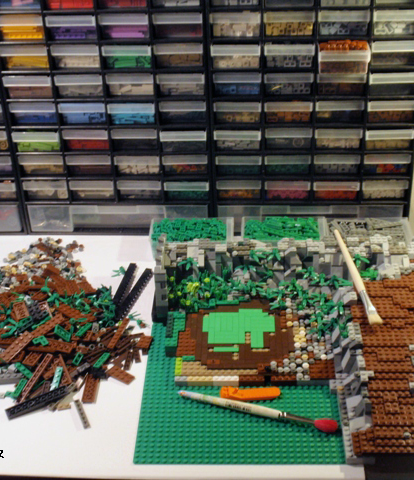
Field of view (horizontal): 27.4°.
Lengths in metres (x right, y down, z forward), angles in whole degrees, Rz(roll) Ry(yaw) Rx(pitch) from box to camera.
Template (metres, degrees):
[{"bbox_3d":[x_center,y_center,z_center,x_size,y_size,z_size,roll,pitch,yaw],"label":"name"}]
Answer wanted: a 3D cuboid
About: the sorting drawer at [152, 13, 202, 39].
[{"bbox_3d":[-0.036,-0.333,1.240,0.070,0.039,0.138,0,32,4],"label":"sorting drawer"}]

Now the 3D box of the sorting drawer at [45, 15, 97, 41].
[{"bbox_3d":[-0.183,-0.331,1.243,0.069,0.037,0.137,0,33,4],"label":"sorting drawer"}]

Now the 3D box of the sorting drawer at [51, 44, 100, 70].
[{"bbox_3d":[-0.181,-0.295,1.268,0.069,0.037,0.137,0,33,4],"label":"sorting drawer"}]

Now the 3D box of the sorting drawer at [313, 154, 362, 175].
[{"bbox_3d":[0.203,-0.147,1.345,0.068,0.038,0.135,0,33,4],"label":"sorting drawer"}]

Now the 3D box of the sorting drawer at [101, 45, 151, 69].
[{"bbox_3d":[-0.107,-0.295,1.262,0.069,0.037,0.137,0,33,4],"label":"sorting drawer"}]

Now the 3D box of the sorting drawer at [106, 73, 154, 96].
[{"bbox_3d":[-0.107,-0.260,1.293,0.070,0.039,0.138,0,32,4],"label":"sorting drawer"}]

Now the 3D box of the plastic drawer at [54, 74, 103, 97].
[{"bbox_3d":[-0.182,-0.260,1.301,0.070,0.037,0.138,0,32,4],"label":"plastic drawer"}]

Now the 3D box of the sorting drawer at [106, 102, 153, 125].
[{"bbox_3d":[-0.107,-0.225,1.322,0.069,0.037,0.134,0,33,5],"label":"sorting drawer"}]

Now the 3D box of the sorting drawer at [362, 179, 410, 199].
[{"bbox_3d":[0.276,-0.110,1.357,0.070,0.039,0.138,0,32,4],"label":"sorting drawer"}]

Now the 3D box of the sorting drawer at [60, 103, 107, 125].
[{"bbox_3d":[-0.180,-0.223,1.323,0.068,0.038,0.135,0,33,4],"label":"sorting drawer"}]

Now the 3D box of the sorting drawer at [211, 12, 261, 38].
[{"bbox_3d":[0.044,-0.334,1.238,0.070,0.037,0.138,0,32,4],"label":"sorting drawer"}]

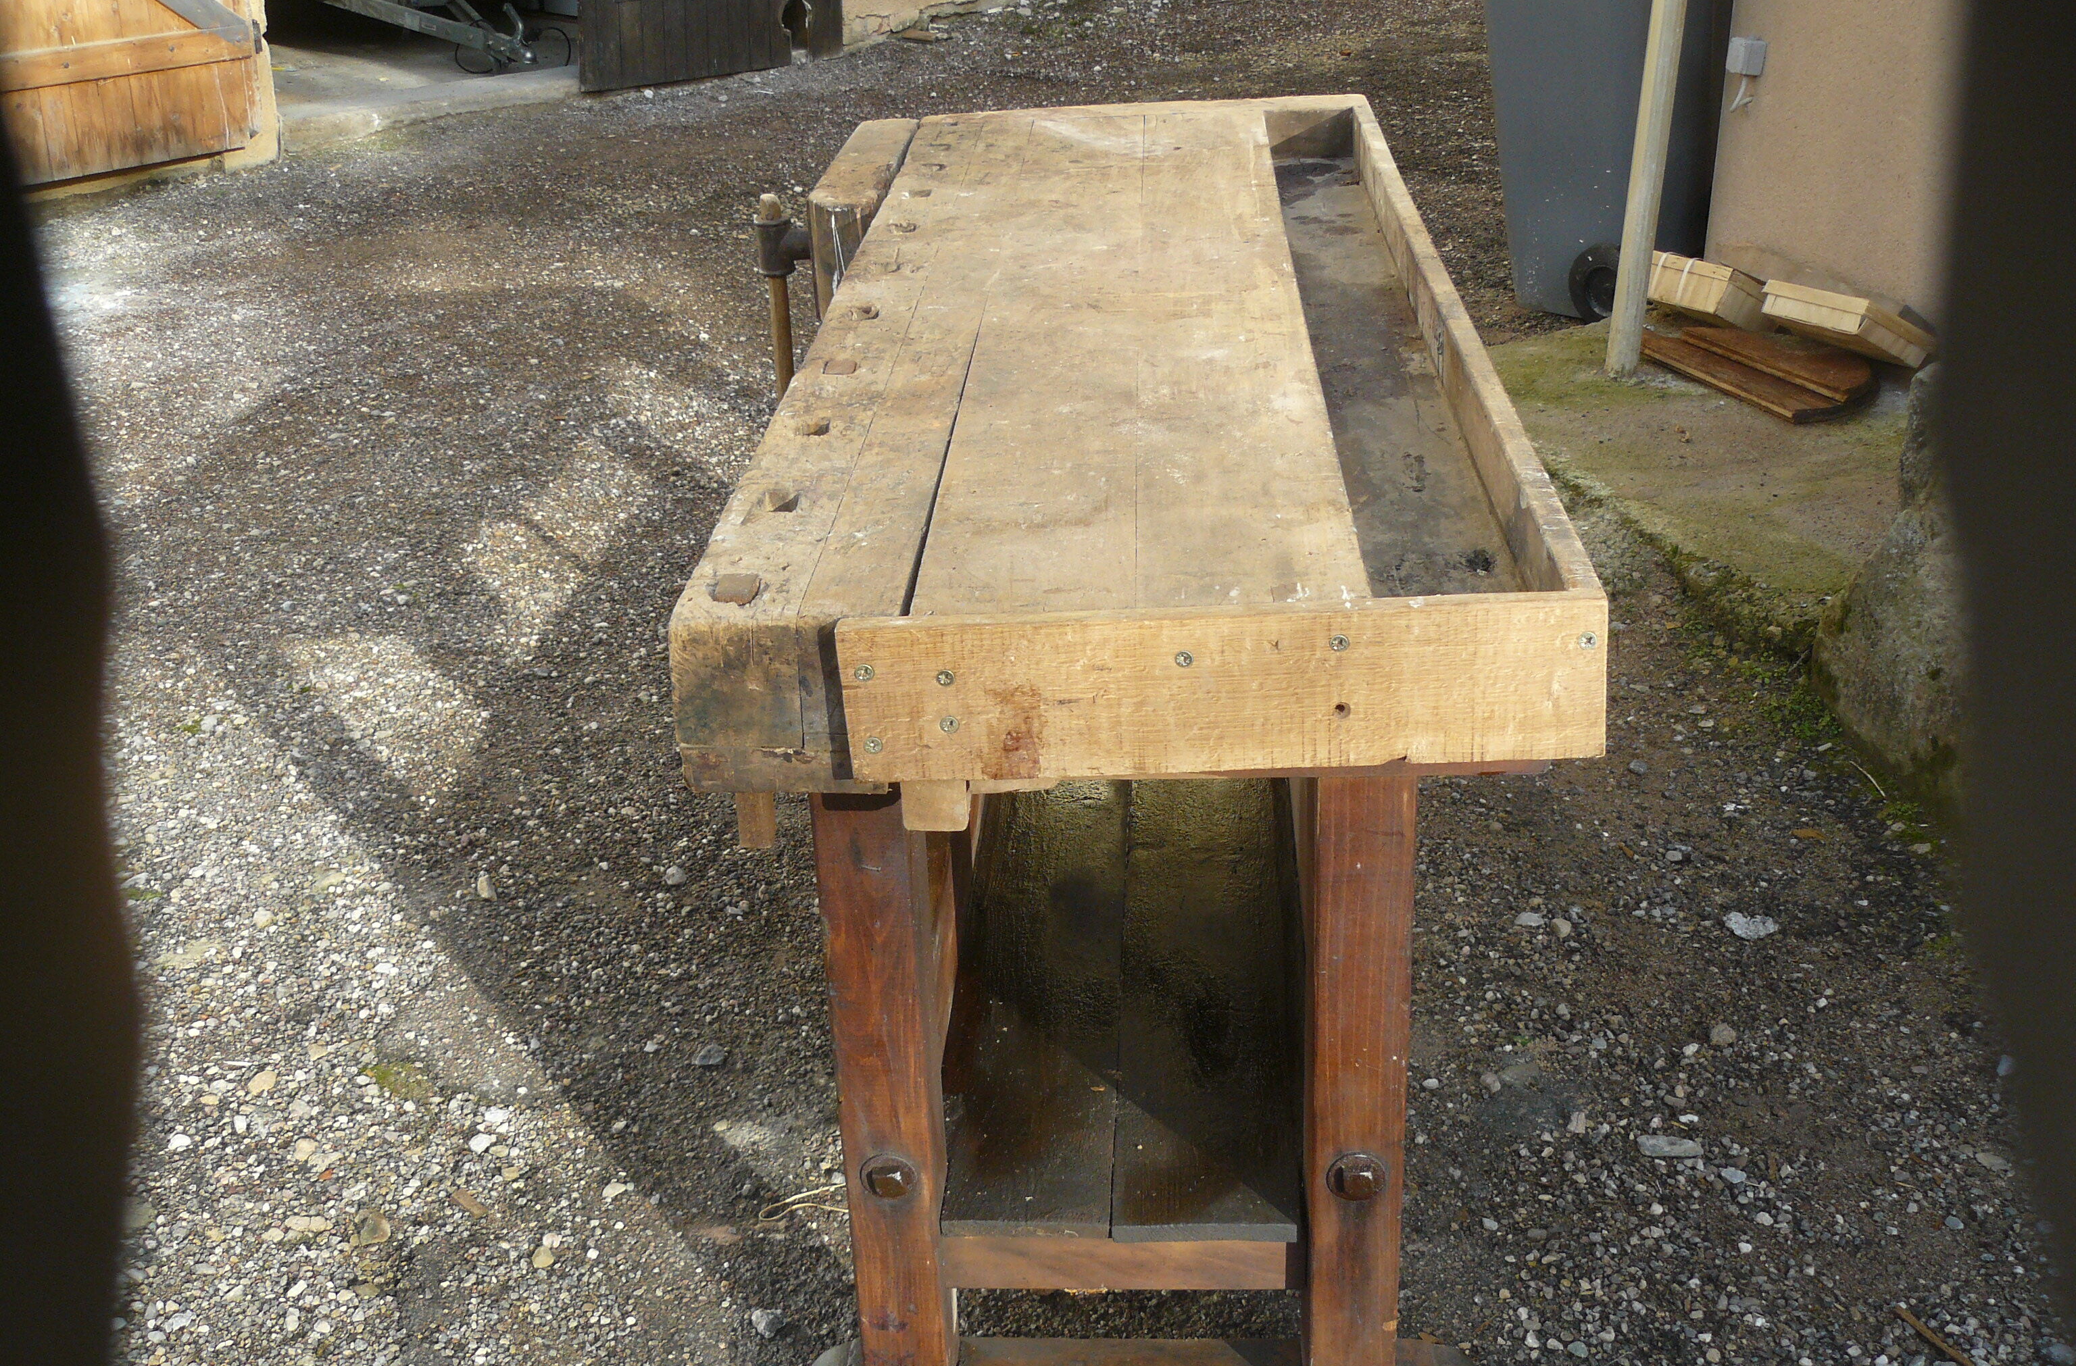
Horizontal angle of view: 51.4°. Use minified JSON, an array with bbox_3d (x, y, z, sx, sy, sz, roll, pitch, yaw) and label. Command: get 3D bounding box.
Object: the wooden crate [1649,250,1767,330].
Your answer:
[{"bbox_3d":[1.394,-0.809,4.515,0.193,0.098,0.295,17,10,-31],"label":"wooden crate"}]

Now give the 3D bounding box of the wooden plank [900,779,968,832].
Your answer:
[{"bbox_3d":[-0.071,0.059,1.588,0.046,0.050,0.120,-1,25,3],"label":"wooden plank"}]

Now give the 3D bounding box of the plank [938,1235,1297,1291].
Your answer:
[{"bbox_3d":[0.077,0.493,1.881,0.316,0.056,0.040,-1,25,3],"label":"plank"}]

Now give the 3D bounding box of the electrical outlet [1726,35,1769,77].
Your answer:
[{"bbox_3d":[1.609,-1.421,4.895,0.052,0.080,0.078,-11,26,-16],"label":"electrical outlet"}]

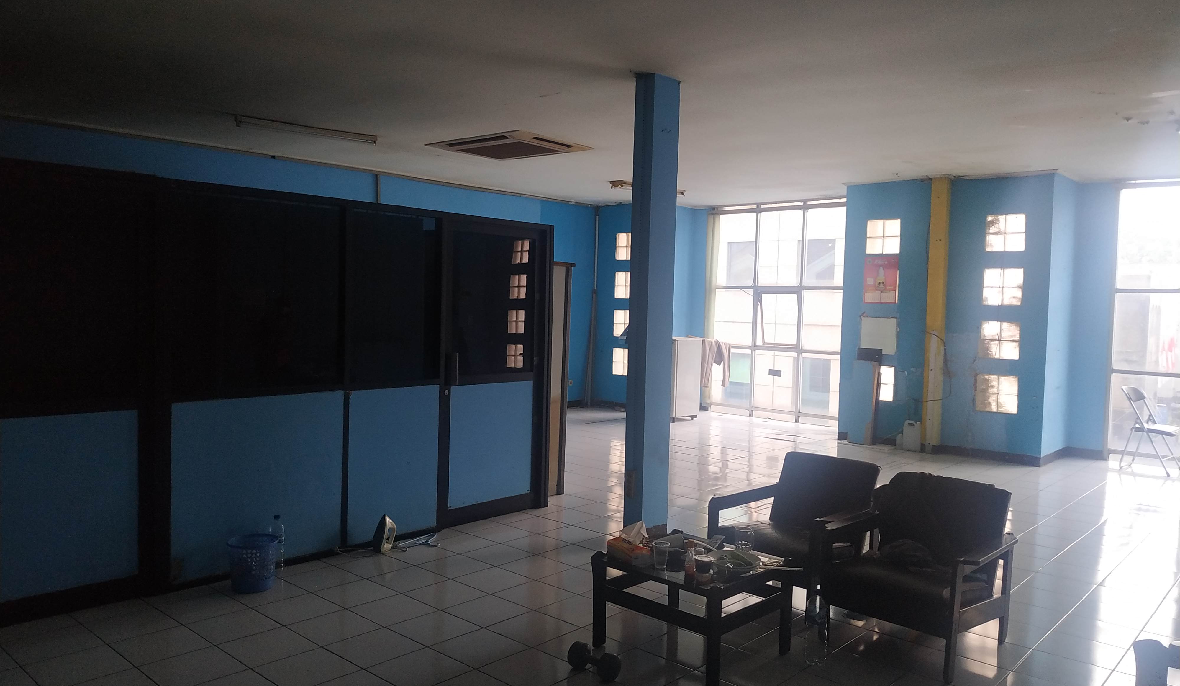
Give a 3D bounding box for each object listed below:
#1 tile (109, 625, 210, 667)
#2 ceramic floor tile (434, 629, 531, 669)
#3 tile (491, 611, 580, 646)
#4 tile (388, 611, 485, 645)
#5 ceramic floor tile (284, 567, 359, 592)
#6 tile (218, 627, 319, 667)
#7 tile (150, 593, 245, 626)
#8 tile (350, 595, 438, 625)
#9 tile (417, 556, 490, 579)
[{"bbox_3d":[-1.723,1.218,3.287,0.300,0.010,0.300,3,2,42],"label":"tile"},{"bbox_3d":[-0.454,1.254,3.368,0.297,0.010,0.297,3,2,42],"label":"ceramic floor tile"},{"bbox_3d":[-0.247,1.255,3.589,0.300,0.010,0.300,3,2,42],"label":"tile"},{"bbox_3d":[-0.716,1.309,3.761,0.300,0.010,0.300,4,4,42],"label":"tile"},{"bbox_3d":[-1.426,1.258,4.365,0.300,0.010,0.300,4,4,42],"label":"ceramic floor tile"},{"bbox_3d":[-1.300,1.229,3.311,0.300,0.010,0.300,3,2,42],"label":"tile"},{"bbox_3d":[-1.747,1.204,3.711,0.300,0.010,0.300,3,2,42],"label":"tile"},{"bbox_3d":[-0.900,1.227,3.759,0.300,0.010,0.300,3,2,42],"label":"tile"},{"bbox_3d":[-0.725,1.216,4.438,0.300,0.010,0.300,3,2,42],"label":"tile"}]

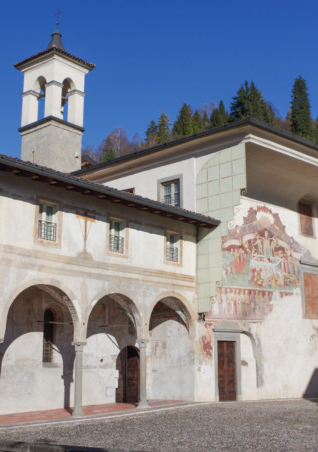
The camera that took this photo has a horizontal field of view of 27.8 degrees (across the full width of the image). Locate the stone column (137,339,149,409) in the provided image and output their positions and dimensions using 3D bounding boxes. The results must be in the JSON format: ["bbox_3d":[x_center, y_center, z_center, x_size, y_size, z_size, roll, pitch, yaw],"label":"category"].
[{"bbox_3d":[-0.589,5.645,24.522,0.380,2.500,0.380,-10,-16,39],"label":"stone column"}]

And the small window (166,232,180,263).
[{"bbox_3d":[0.561,0.902,26.723,0.160,1.300,0.860,-10,-16,39],"label":"small window"}]

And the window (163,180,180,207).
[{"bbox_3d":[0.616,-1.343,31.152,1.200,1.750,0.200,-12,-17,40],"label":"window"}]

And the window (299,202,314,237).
[{"bbox_3d":[7.943,-0.337,34.724,0.160,1.820,1.220,-12,-17,44],"label":"window"}]

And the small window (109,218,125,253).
[{"bbox_3d":[-1.737,0.435,25.769,0.200,1.360,0.830,-12,-17,40],"label":"small window"}]

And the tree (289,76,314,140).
[{"bbox_3d":[23.666,-18.189,106.930,3.500,14.610,3.500,0,-13,0],"label":"tree"}]

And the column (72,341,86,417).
[{"bbox_3d":[-2.912,5.559,23.312,0.370,2.610,0.370,-12,-17,40],"label":"column"}]

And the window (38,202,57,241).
[{"bbox_3d":[-3.773,-0.145,21.667,0.160,1.300,0.860,-10,-16,39],"label":"window"}]

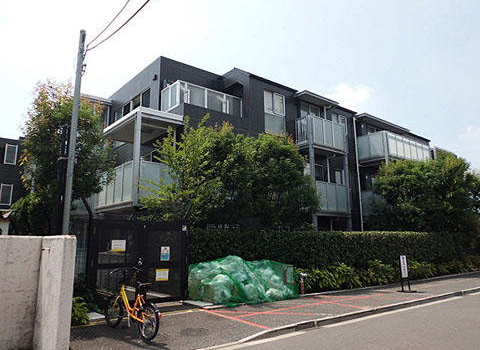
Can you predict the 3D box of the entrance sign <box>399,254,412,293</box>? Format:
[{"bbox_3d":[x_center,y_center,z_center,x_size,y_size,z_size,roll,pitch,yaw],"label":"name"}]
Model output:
[{"bbox_3d":[4.820,2.847,10.462,0.420,1.030,0.220,6,-12,-31],"label":"entrance sign"}]

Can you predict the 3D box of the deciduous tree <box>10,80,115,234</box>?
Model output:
[{"bbox_3d":[-5.327,0.201,10.626,3.100,6.290,3.100,8,-13,-37],"label":"deciduous tree"}]

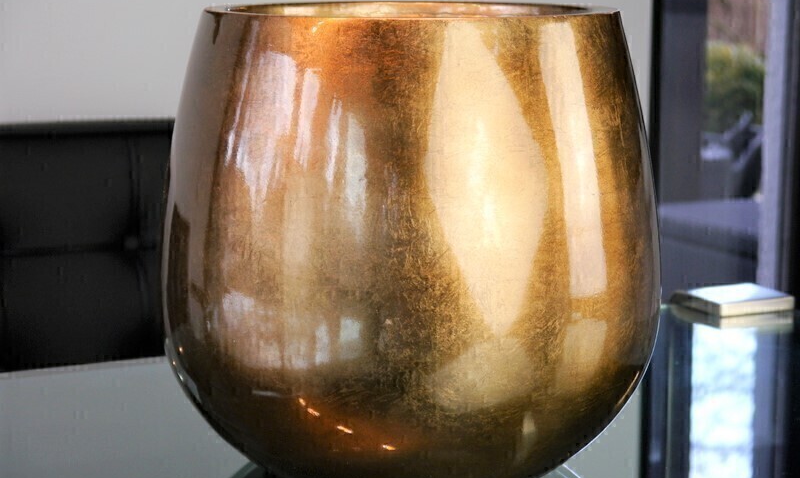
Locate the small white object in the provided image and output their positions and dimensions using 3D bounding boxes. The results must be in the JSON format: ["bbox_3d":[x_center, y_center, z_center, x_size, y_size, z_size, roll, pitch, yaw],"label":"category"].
[{"bbox_3d":[0.308,0.056,1.785,0.082,0.013,0.074,-4,10,-25],"label":"small white object"}]

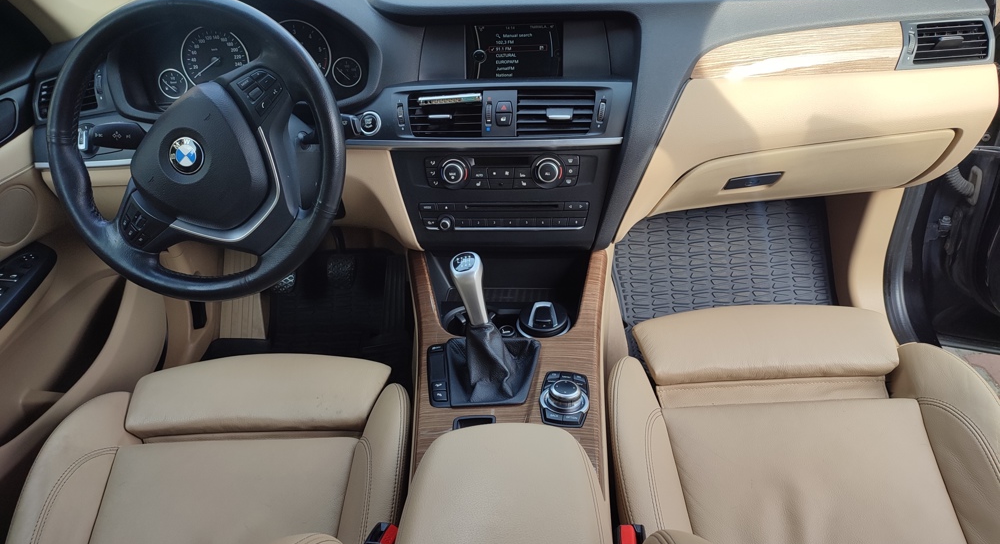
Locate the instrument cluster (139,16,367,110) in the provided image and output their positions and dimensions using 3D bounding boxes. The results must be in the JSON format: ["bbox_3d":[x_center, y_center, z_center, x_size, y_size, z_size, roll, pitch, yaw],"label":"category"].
[{"bbox_3d":[-0.368,-0.317,1.091,0.340,0.140,0.060,-2,16,4],"label":"instrument cluster"}]

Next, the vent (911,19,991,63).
[{"bbox_3d":[0.621,-0.322,1.006,0.103,0.056,0.035,-2,17,4],"label":"vent"}]

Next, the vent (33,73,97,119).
[{"bbox_3d":[-0.636,-0.262,1.076,0.098,0.056,0.035,-2,17,4],"label":"vent"}]

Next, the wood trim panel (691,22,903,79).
[{"bbox_3d":[0.413,-0.314,1.026,0.295,0.070,0.040,-2,17,4],"label":"wood trim panel"}]

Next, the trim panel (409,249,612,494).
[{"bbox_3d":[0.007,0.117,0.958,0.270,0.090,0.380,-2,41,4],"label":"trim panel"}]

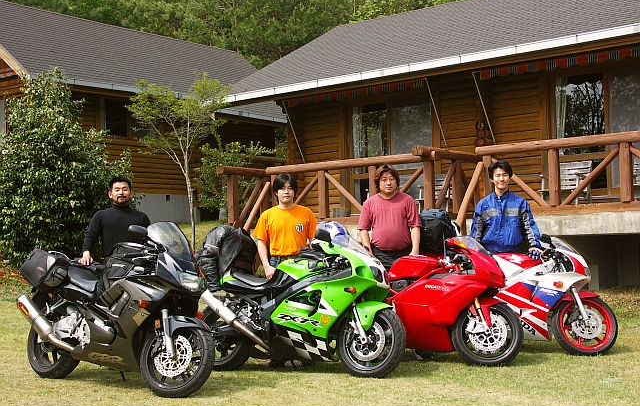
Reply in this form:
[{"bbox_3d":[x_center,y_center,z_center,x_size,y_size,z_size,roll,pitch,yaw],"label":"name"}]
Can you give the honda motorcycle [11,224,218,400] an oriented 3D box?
[{"bbox_3d":[-1.666,0.846,7.576,2.040,1.260,0.780,-3,-3,36],"label":"honda motorcycle"}]

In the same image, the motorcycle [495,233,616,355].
[{"bbox_3d":[1.687,0.837,8.734,1.970,1.070,0.670,-2,-3,24],"label":"motorcycle"}]

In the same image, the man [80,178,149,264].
[{"bbox_3d":[-1.707,0.639,8.060,0.560,1.710,0.360,-1,-3,-11],"label":"man"}]

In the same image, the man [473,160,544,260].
[{"bbox_3d":[1.762,0.476,8.958,0.600,1.760,0.360,-2,-3,12],"label":"man"}]

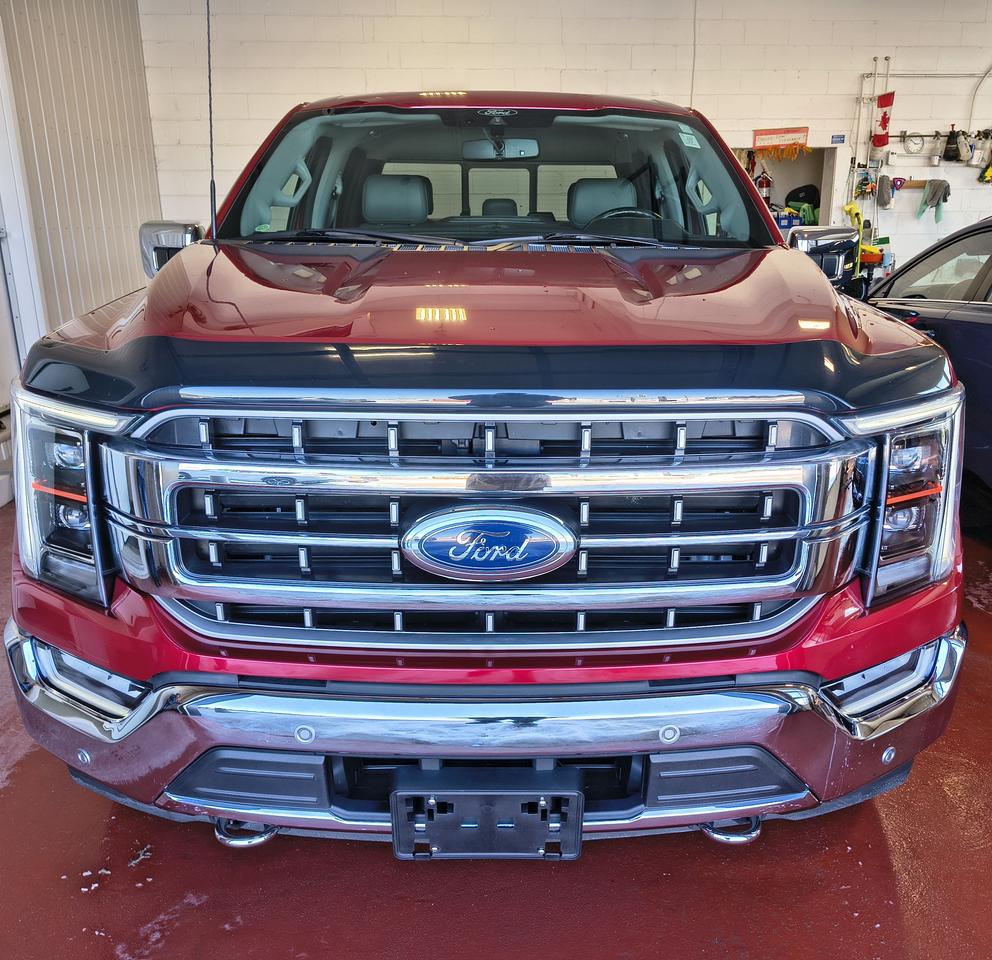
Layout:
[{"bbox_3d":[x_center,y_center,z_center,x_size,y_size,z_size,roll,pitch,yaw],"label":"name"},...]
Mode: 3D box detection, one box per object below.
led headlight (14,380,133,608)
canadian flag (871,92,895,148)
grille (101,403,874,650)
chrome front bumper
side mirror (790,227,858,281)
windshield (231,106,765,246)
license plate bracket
[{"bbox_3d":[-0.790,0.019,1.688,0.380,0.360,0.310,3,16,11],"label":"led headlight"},{"bbox_3d":[3.470,-3.205,7.928,0.170,0.470,0.070,-1,16,-3],"label":"canadian flag"},{"bbox_3d":[-0.012,0.072,1.537,1.380,0.430,0.190,0,16,0],"label":"grille"},{"bbox_3d":[-0.013,0.455,1.743,1.970,0.330,0.430,0,16,0],"label":"chrome front bumper"},{"bbox_3d":[1.105,-0.765,3.036,0.260,0.200,0.170,0,16,0],"label":"side mirror"},{"bbox_3d":[0.000,-0.986,2.870,1.670,0.130,0.930,0,49,0],"label":"windshield"},{"bbox_3d":[-0.013,0.595,1.580,0.335,0.155,0.090,0,16,0],"label":"license plate bracket"}]

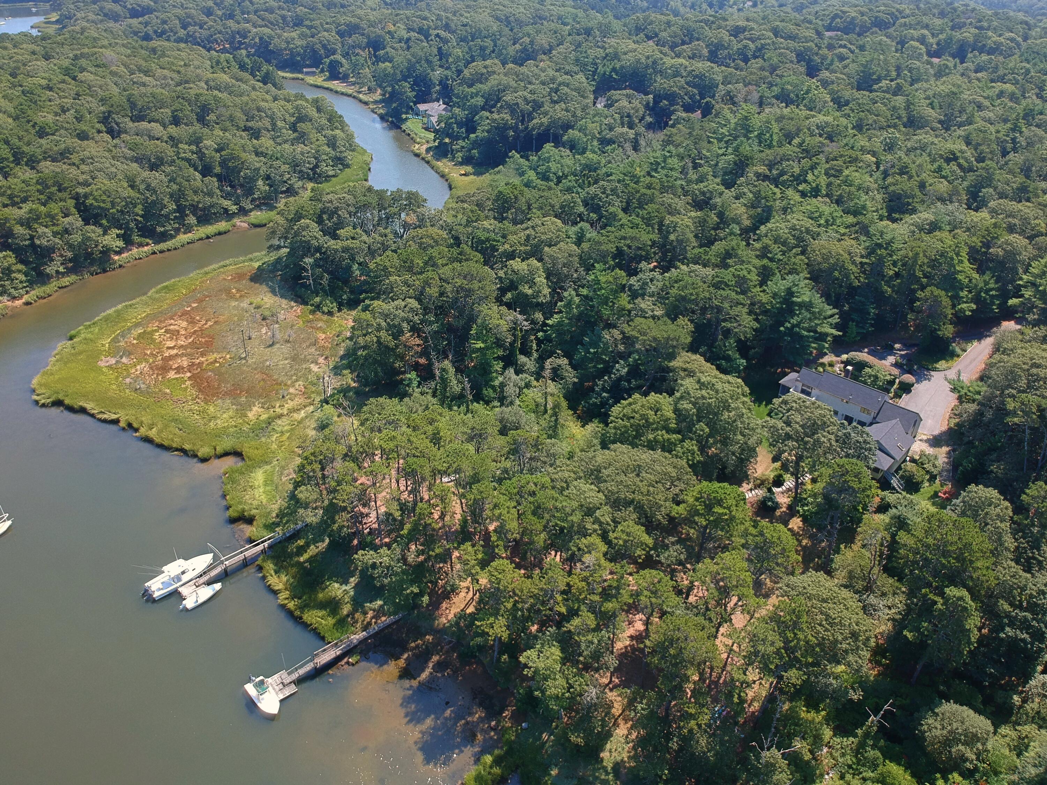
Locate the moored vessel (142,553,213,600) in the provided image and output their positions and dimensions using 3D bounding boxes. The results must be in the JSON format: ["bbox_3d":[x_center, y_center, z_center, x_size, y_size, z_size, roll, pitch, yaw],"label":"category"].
[{"bbox_3d":[-49.590,26.260,108.990,3.400,3.200,10.600,26,39,36],"label":"moored vessel"}]

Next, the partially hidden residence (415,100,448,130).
[{"bbox_3d":[-40.540,-127.810,346.990,15.000,9.000,22.500,-16,34,-26],"label":"partially hidden residence"}]

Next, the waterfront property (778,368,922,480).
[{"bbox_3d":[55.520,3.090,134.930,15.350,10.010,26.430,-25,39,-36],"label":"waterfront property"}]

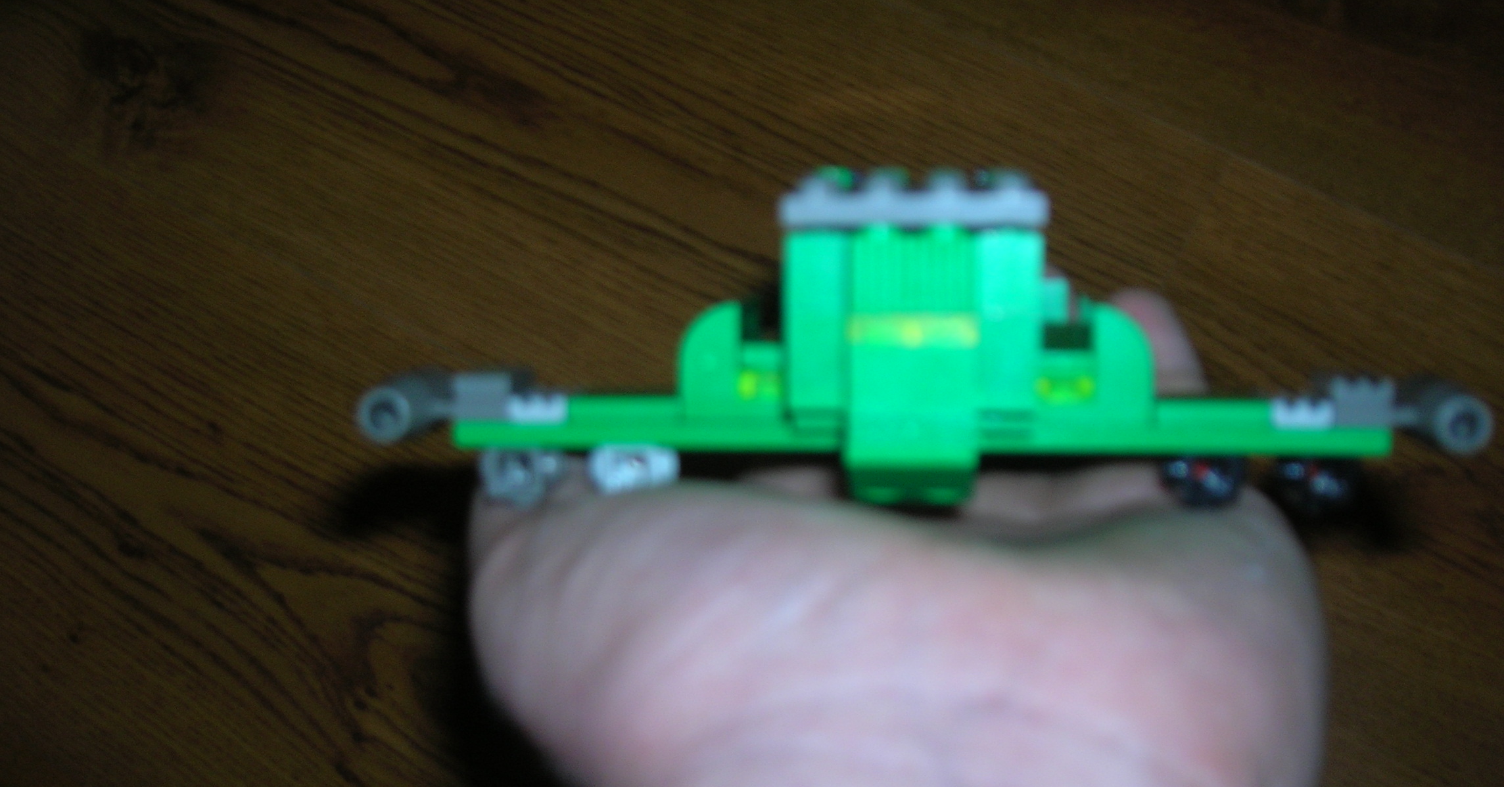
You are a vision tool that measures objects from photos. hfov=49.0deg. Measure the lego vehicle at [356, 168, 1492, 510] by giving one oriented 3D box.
[{"bbox_3d":[0.023,-0.009,0.241,0.154,0.047,0.084,0,8,5],"label":"lego vehicle"}]

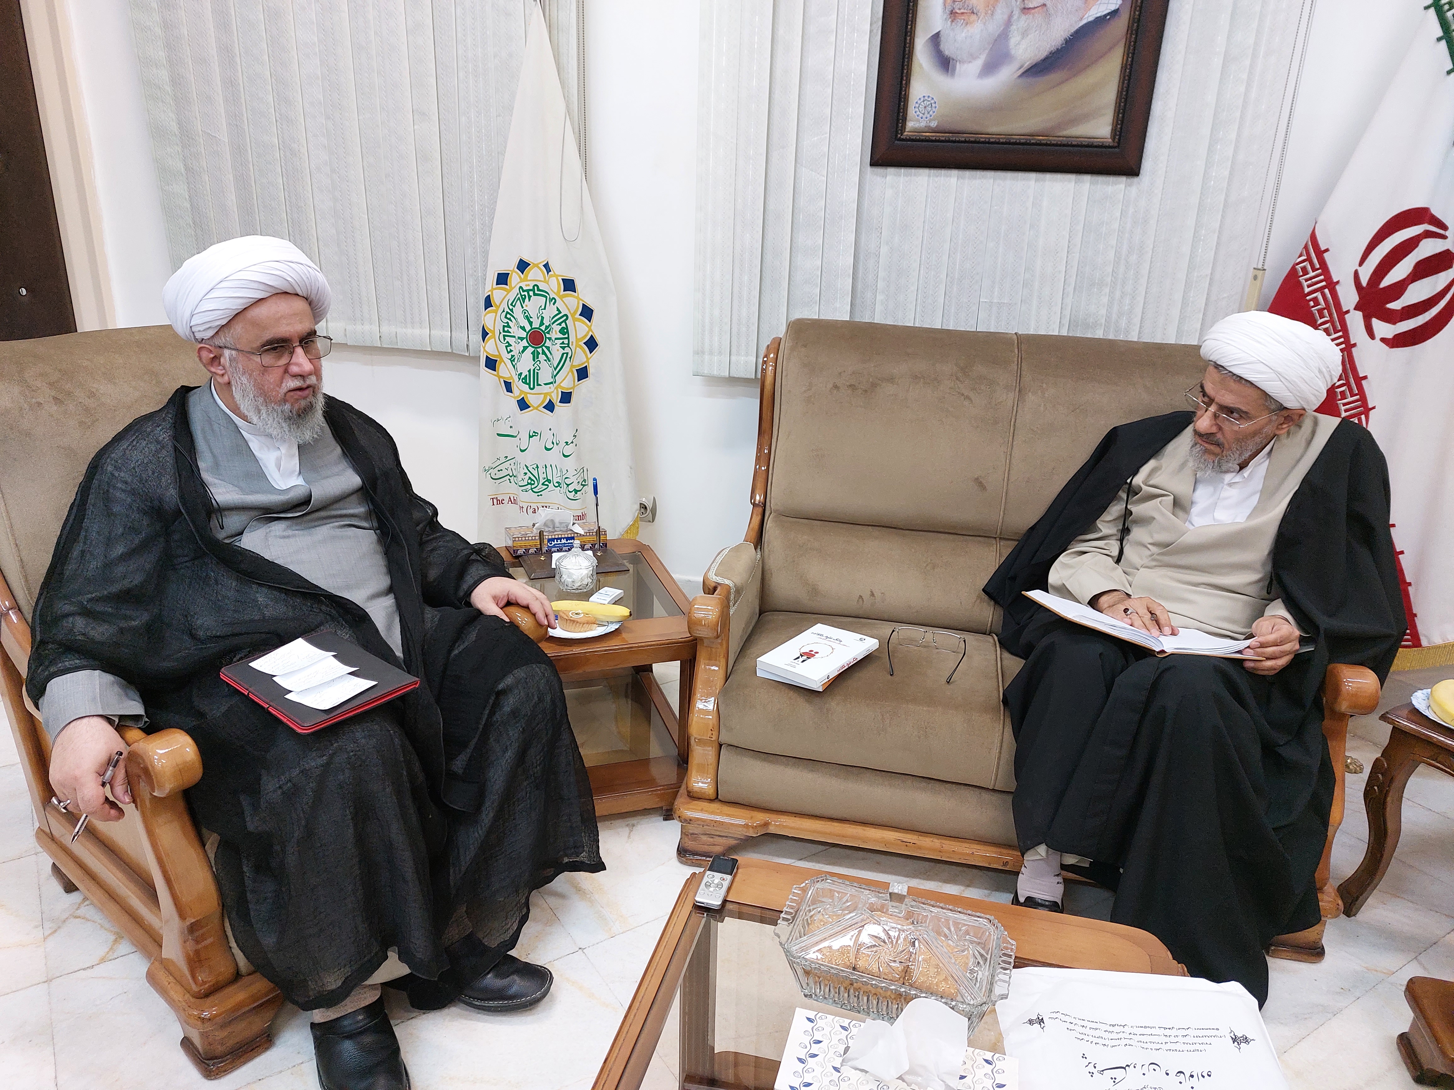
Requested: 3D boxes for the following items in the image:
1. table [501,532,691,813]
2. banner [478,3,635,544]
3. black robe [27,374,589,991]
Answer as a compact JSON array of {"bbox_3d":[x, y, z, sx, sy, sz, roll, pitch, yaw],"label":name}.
[{"bbox_3d":[-0.333,0.310,2.385,0.446,0.448,0.624,-5,21,-18],"label":"table"},{"bbox_3d":[-0.491,-0.665,2.947,0.472,1.636,0.200,2,20,0],"label":"banner"},{"bbox_3d":[-0.713,0.223,1.755,0.838,0.944,0.751,19,26,39],"label":"black robe"}]

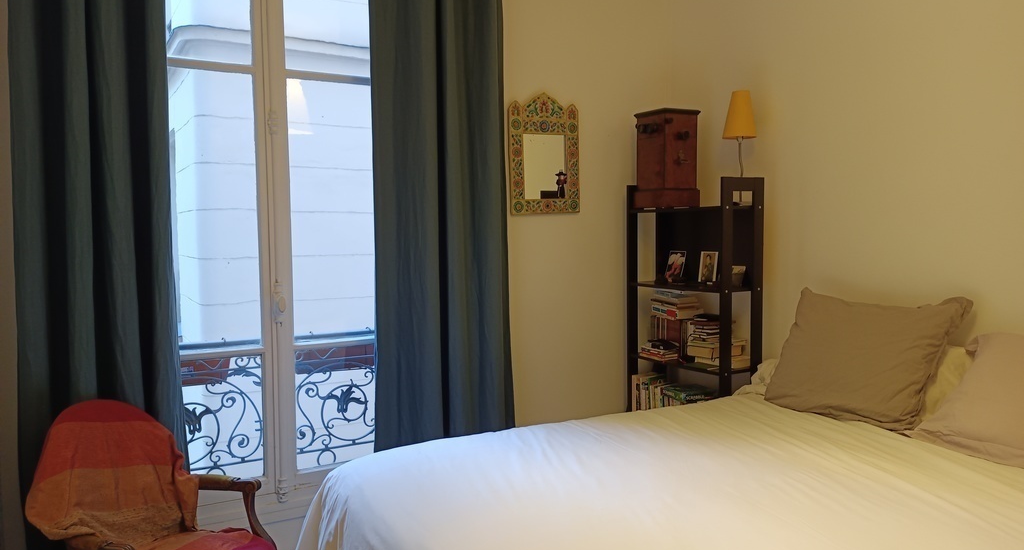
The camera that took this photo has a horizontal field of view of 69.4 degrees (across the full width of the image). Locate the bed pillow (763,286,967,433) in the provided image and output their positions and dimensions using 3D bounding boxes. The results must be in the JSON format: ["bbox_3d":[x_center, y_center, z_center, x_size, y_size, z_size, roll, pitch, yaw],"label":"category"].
[{"bbox_3d":[1.240,0.285,2.672,0.160,0.465,0.610,19,-7,-30],"label":"bed pillow"}]

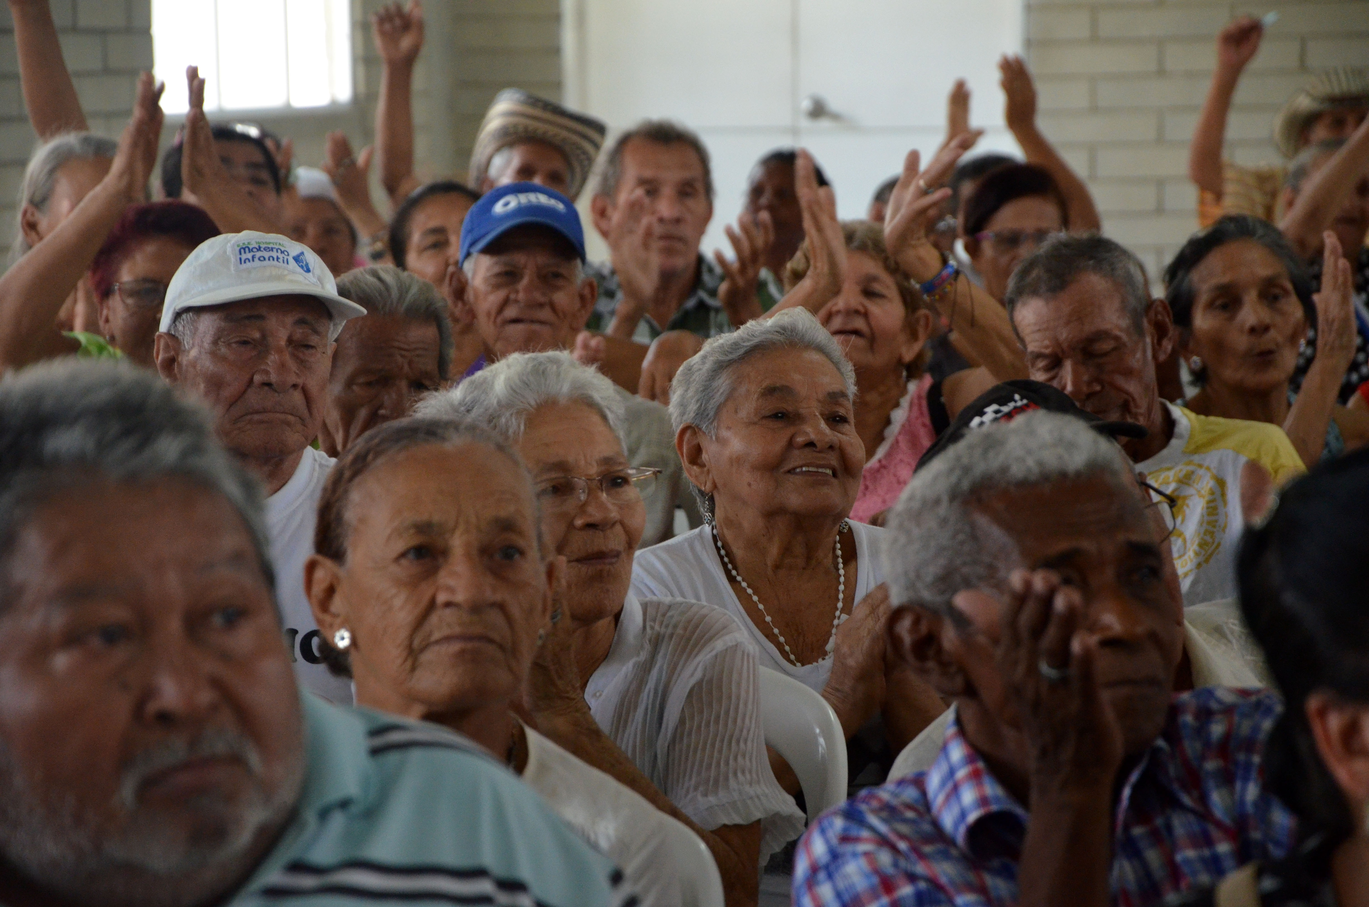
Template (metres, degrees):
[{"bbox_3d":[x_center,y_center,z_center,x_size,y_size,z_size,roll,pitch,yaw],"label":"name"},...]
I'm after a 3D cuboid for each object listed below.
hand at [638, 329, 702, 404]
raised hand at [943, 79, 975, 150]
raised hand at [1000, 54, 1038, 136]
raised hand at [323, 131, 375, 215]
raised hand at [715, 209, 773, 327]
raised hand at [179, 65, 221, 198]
[{"bbox_3d":[-0.018,-0.116,8.100,0.100,0.110,0.095,2,5,30],"label":"hand"},{"bbox_3d":[0.527,-0.651,11.500,0.055,0.150,0.080,2,4,-18],"label":"raised hand"},{"bbox_3d":[0.643,-0.694,11.500,0.060,0.160,0.080,-4,5,31],"label":"raised hand"},{"bbox_3d":[-0.612,-0.511,10.900,0.095,0.160,0.060,-17,5,-36],"label":"raised hand"},{"bbox_3d":[0.088,-0.271,8.700,0.080,0.170,0.095,2,6,-45],"label":"raised hand"},{"bbox_3d":[-0.668,-0.441,8.200,0.055,0.185,0.090,-6,4,-17],"label":"raised hand"}]

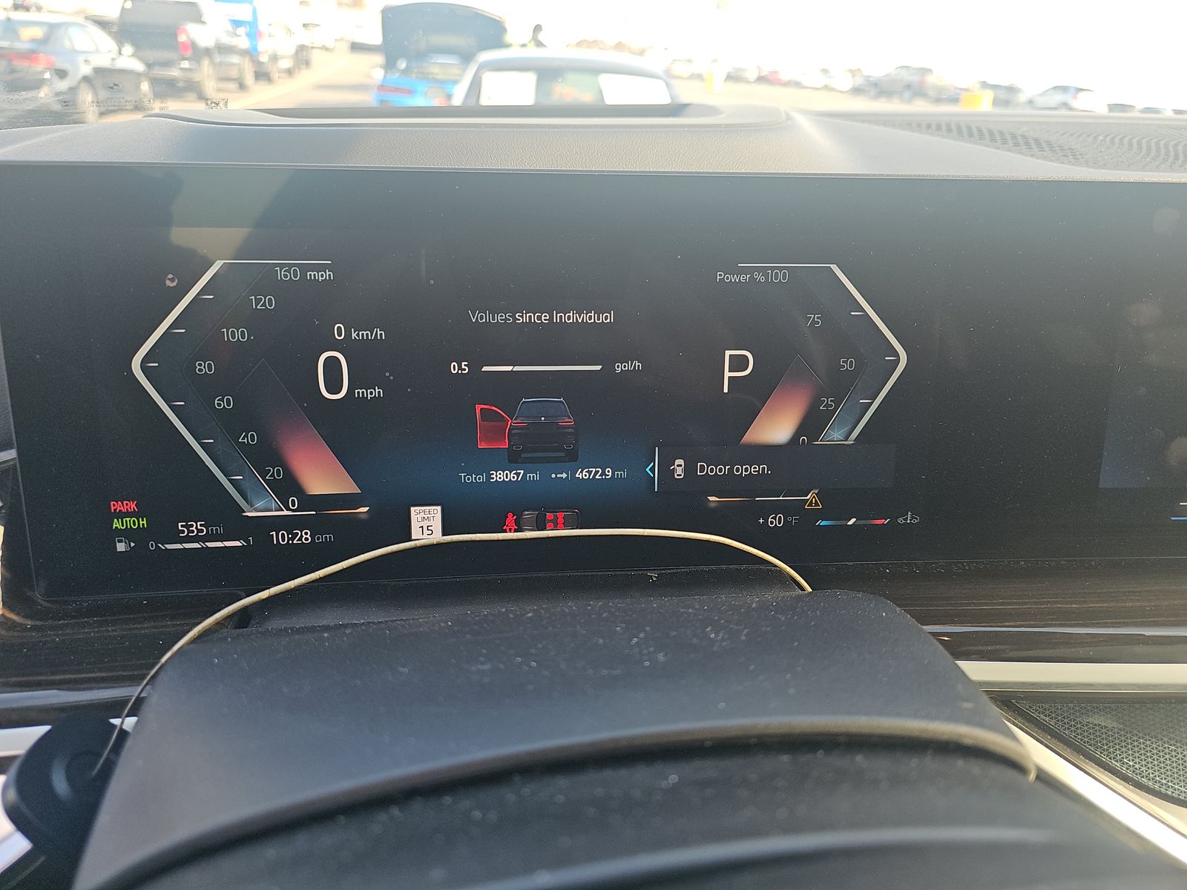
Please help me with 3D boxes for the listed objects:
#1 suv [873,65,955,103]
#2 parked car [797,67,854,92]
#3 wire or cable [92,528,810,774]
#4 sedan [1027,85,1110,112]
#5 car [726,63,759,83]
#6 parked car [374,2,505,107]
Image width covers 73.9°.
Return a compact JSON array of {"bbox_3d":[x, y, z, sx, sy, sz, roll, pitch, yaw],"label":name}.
[{"bbox_3d":[17.444,-19.945,43.577,1.950,1.820,5.400,-3,27,-12],"label":"suv"},{"bbox_3d":[15.654,-24.803,53.486,1.850,1.650,4.600,-3,27,-12],"label":"parked car"},{"bbox_3d":[-0.024,0.044,0.180,0.165,0.042,0.055,1,26,-4],"label":"wire or cable"},{"bbox_3d":[29.289,-21.523,48.989,1.820,1.500,4.500,-3,27,-12],"label":"sedan"},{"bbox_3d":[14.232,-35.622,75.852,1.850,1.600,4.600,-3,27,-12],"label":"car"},{"bbox_3d":[-2.052,-4.967,10.876,1.880,1.800,4.750,-2,27,-11],"label":"parked car"}]

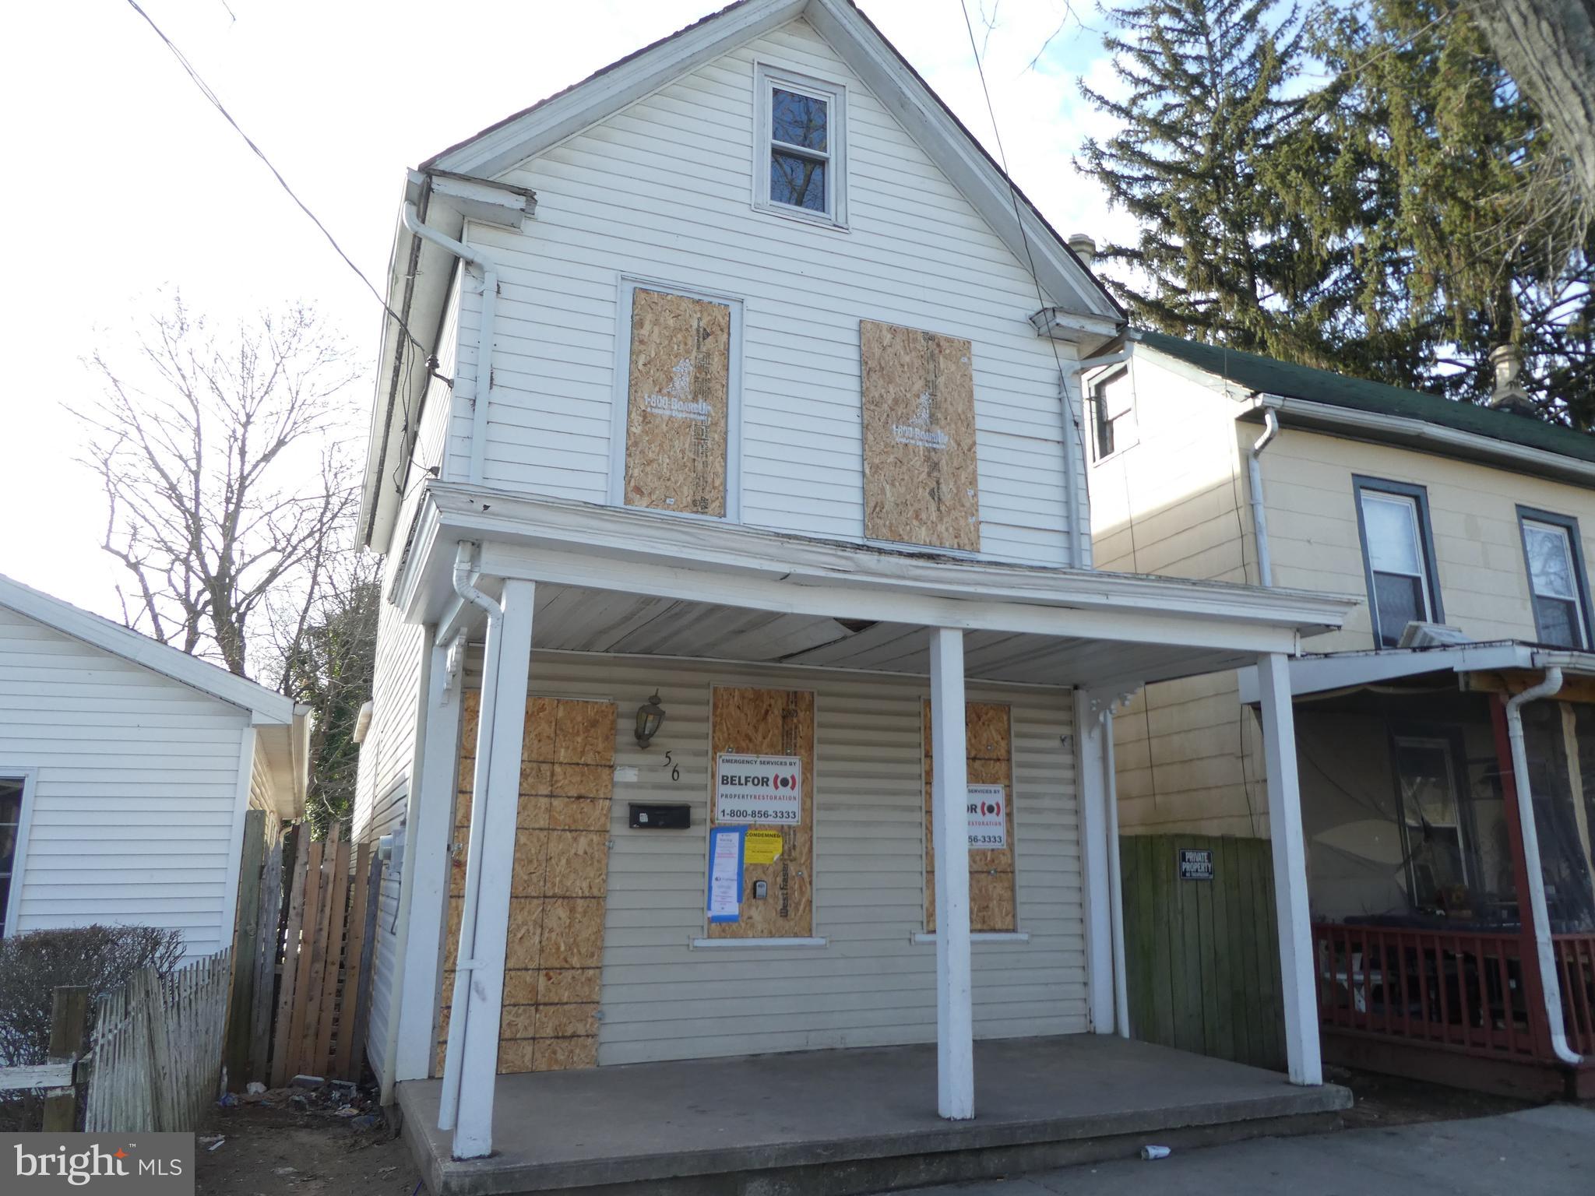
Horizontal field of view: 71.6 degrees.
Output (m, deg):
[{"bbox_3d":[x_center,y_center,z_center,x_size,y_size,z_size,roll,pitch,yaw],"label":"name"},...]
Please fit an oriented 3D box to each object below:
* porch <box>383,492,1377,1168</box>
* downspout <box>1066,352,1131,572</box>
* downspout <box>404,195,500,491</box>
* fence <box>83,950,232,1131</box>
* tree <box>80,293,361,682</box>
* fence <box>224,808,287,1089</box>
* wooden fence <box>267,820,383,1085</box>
[{"bbox_3d":[0.499,1.329,6.440,5.450,3.210,2.320,6,-14,-22],"label":"porch"},{"bbox_3d":[2.485,-1.131,9.009,0.660,1.960,0.180,6,-14,-22],"label":"downspout"},{"bbox_3d":[-2.296,-1.607,7.099,0.640,1.920,0.180,6,-14,-22],"label":"downspout"},{"bbox_3d":[-3.294,2.403,5.848,0.140,0.920,2.400,4,-13,-16],"label":"fence"},{"bbox_3d":[-13.126,-0.112,24.489,6.200,14.000,6.200,6,-14,-22],"label":"tree"},{"bbox_3d":[-3.551,2.283,7.262,0.290,1.780,0.100,6,-14,-22],"label":"fence"},{"bbox_3d":[-3.163,2.364,7.462,0.600,1.700,0.080,6,-14,-22],"label":"wooden fence"}]

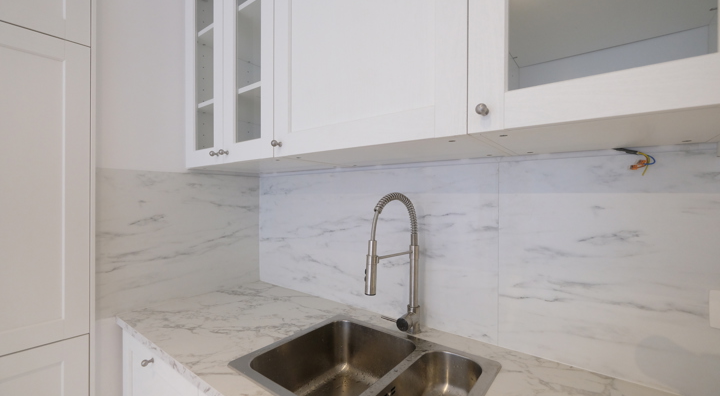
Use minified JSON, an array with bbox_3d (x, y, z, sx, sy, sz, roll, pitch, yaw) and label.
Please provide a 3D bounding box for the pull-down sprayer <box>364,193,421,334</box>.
[{"bbox_3d":[0.085,0.212,0.937,0.246,0.456,0.116,0,0,-45],"label":"pull-down sprayer"}]

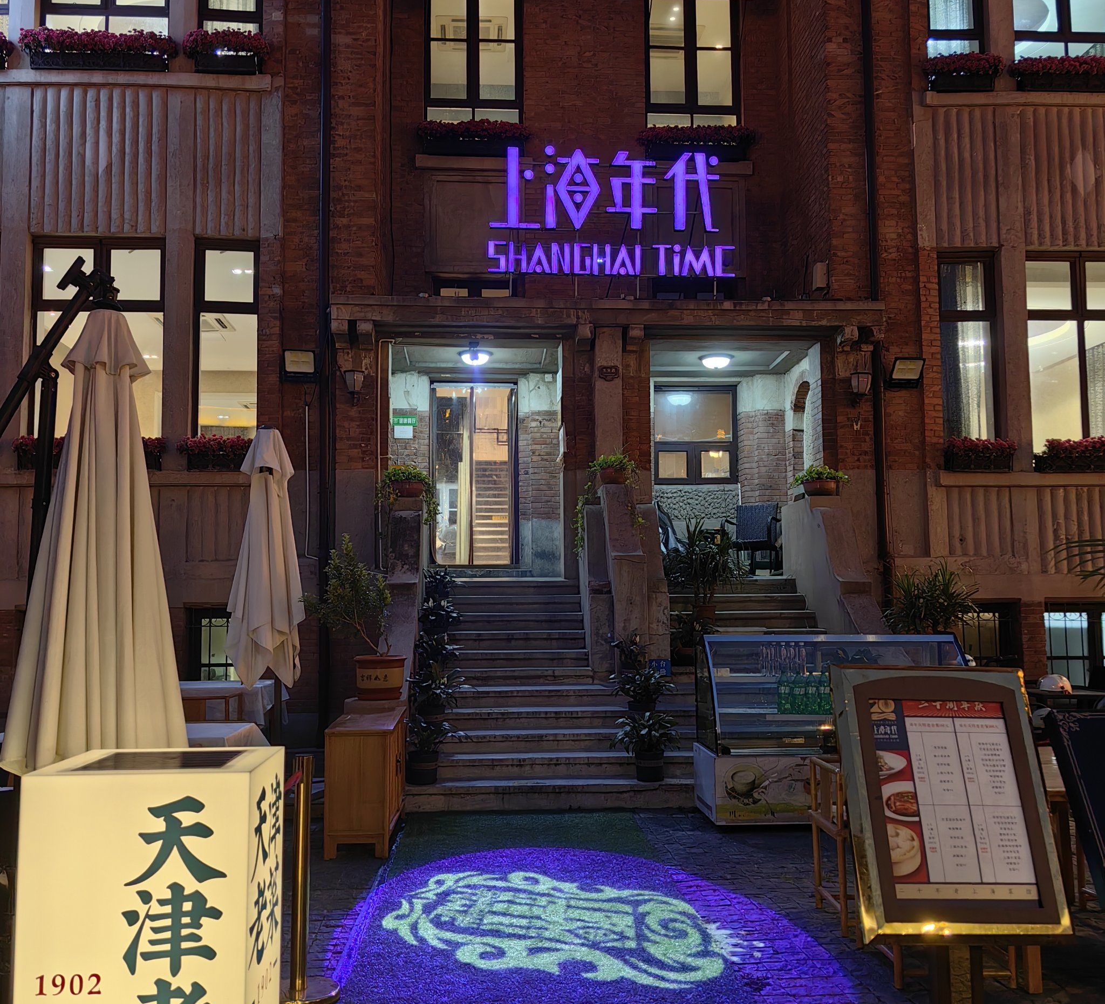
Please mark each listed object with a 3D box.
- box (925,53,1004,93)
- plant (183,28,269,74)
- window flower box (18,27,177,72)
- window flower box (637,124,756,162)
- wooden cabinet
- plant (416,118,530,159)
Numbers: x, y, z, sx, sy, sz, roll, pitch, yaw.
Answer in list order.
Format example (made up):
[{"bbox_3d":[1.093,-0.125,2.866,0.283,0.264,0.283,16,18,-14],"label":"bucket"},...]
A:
[{"bbox_3d":[4.156,-4.331,11.704,0.840,0.462,0.300,0,-5,-4],"label":"box"},{"bbox_3d":[-3.299,-4.493,11.663,0.821,0.465,0.300,0,-4,-9],"label":"plant"},{"bbox_3d":[-4.377,-4.335,11.109,1.488,0.470,0.320,0,-5,-4],"label":"window flower box"},{"bbox_3d":[1.678,-4.169,13.478,1.400,0.481,0.320,0,-5,-4],"label":"window flower box"},{"bbox_3d":[-1.190,1.783,7.453,0.399,0.741,1.326,0,-5,-4],"label":"wooden cabinet"},{"bbox_3d":[-0.934,-4.209,13.453,1.275,0.438,0.320,0,-4,-4],"label":"plant"}]

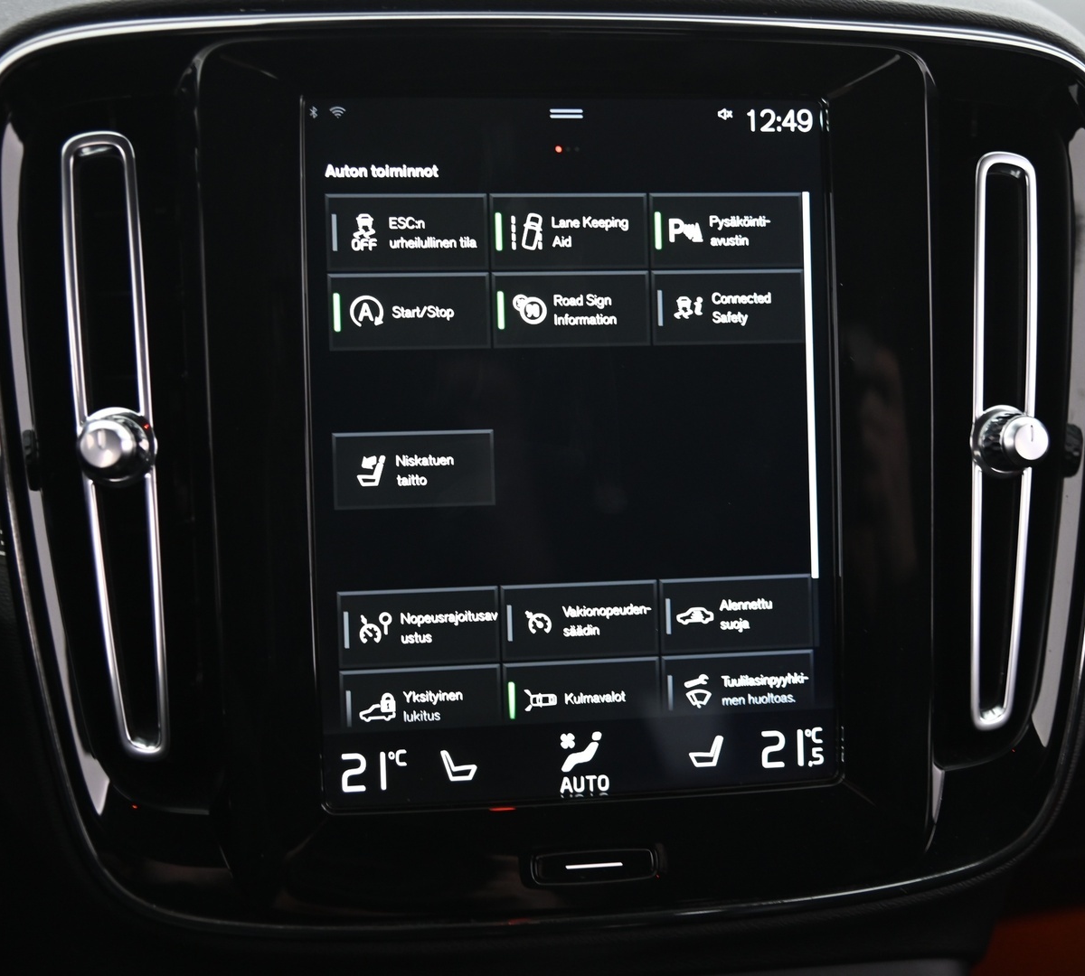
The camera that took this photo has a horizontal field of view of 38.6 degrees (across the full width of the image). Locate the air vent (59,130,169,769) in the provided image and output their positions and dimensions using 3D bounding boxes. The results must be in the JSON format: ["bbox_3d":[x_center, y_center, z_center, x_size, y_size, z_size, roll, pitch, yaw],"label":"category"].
[{"bbox_3d":[-0.107,-0.011,0.388,0.020,0.158,0.020,-4,-2,-3],"label":"air vent"}]

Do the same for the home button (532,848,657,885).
[{"bbox_3d":[0.013,0.096,0.396,0.033,0.008,0.006,-2,-7,-8],"label":"home button"}]

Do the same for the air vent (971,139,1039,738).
[{"bbox_3d":[0.123,-0.012,0.416,0.017,0.156,0.017,1,0,-8],"label":"air vent"}]

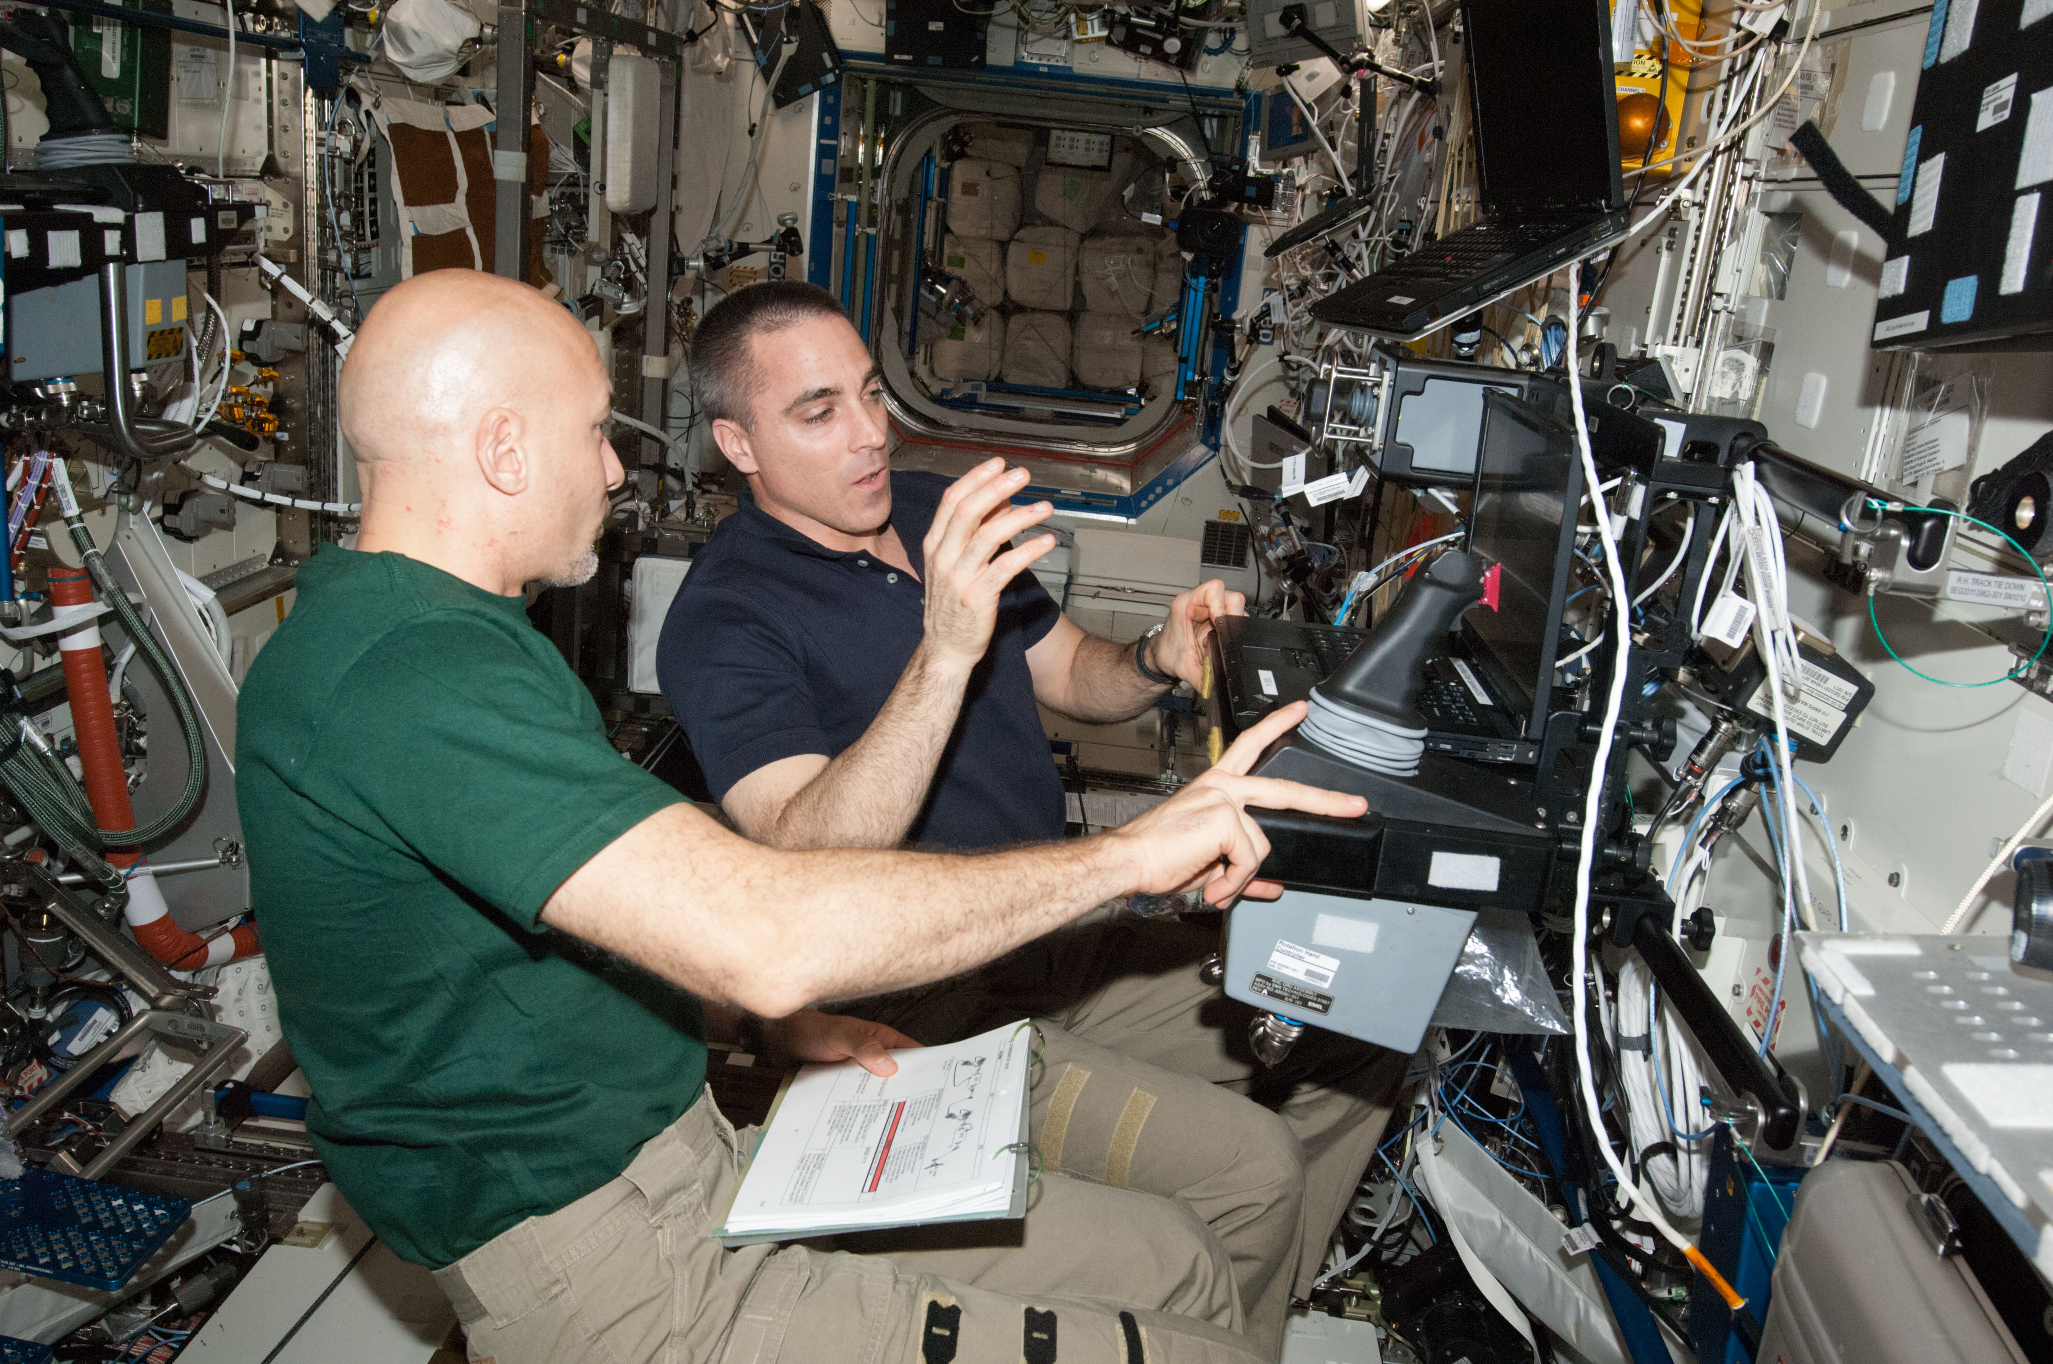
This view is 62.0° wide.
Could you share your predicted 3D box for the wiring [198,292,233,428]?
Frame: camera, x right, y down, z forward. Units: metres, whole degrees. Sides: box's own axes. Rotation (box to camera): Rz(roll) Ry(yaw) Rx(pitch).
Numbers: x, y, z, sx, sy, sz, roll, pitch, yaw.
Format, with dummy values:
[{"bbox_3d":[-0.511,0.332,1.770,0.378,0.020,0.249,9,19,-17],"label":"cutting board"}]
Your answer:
[{"bbox_3d":[-0.973,-0.386,2.050,0.045,0.165,0.050,5,16,0],"label":"wiring"}]

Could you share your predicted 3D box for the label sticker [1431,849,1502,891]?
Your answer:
[{"bbox_3d":[0.325,0.141,1.268,0.050,0.025,0.002,3,16,3],"label":"label sticker"}]

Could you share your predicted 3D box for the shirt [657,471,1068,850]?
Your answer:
[{"bbox_3d":[-0.120,0.055,1.631,0.290,0.500,0.460,1,11,40],"label":"shirt"}]

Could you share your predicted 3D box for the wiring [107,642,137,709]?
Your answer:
[{"bbox_3d":[-1.164,-0.010,2.200,0.037,0.085,0.035,5,16,0],"label":"wiring"}]

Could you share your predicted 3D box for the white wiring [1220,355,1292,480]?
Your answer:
[{"bbox_3d":[0.574,-0.648,4.200,0.190,0.300,0.100,5,16,0],"label":"white wiring"}]

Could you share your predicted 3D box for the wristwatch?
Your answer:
[{"bbox_3d":[0.138,-0.028,1.800,0.038,0.060,0.064,-21,-36,41],"label":"wristwatch"}]

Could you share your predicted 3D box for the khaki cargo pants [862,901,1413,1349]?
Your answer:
[{"bbox_3d":[0.044,0.479,1.583,0.570,0.440,0.400,17,21,37],"label":"khaki cargo pants"}]

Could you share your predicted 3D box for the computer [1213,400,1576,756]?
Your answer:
[{"bbox_3d":[0.320,-0.116,1.561,0.263,0.280,0.357,3,16,3],"label":"computer"}]

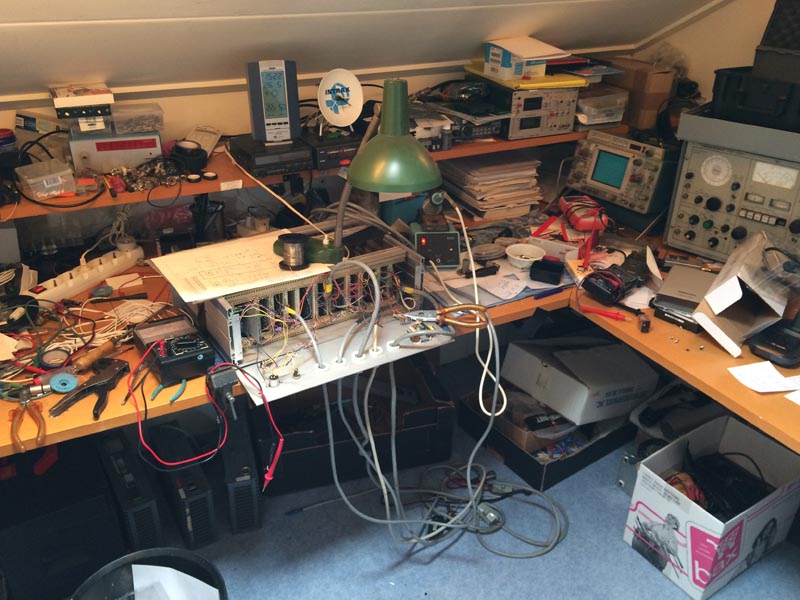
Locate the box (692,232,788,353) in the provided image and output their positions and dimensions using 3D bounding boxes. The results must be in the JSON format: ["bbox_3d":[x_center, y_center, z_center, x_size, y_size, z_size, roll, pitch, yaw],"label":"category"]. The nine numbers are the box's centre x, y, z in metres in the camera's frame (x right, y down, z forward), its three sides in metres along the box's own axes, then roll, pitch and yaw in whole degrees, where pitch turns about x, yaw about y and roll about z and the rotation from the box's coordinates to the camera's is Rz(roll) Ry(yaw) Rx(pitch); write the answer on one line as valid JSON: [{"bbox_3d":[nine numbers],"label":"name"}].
[{"bbox_3d":[0.818,-0.018,1.561,0.131,0.101,0.290,48,48,7],"label":"box"}]

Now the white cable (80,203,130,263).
[{"bbox_3d":[-0.758,-0.162,1.728,0.140,0.150,0.070,-13,31,-24],"label":"white cable"}]

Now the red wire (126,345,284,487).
[{"bbox_3d":[-0.403,0.245,1.394,0.270,0.300,0.200,-13,30,-23],"label":"red wire"}]

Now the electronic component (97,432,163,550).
[{"bbox_3d":[-0.782,0.546,1.935,0.078,0.187,0.360,-17,33,-29],"label":"electronic component"}]

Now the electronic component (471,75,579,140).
[{"bbox_3d":[0.358,-0.592,2.016,0.225,0.133,0.260,-12,31,-21],"label":"electronic component"}]

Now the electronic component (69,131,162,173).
[{"bbox_3d":[-0.655,-0.366,1.572,0.188,0.075,0.200,-8,28,-15],"label":"electronic component"}]

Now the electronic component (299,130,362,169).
[{"bbox_3d":[-0.176,-0.442,1.922,0.200,0.062,0.200,-13,30,-23],"label":"electronic component"}]

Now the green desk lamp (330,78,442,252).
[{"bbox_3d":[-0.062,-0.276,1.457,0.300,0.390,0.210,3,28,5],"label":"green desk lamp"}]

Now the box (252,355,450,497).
[{"bbox_3d":[-0.180,0.397,2.321,0.615,0.227,0.400,-8,28,-14],"label":"box"}]

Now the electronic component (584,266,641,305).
[{"bbox_3d":[0.528,-0.031,1.664,0.097,0.045,0.148,22,35,34],"label":"electronic component"}]

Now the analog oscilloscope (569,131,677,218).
[{"bbox_3d":[0.810,-0.417,2.145,0.430,0.197,0.295,-7,26,-38],"label":"analog oscilloscope"}]

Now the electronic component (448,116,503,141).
[{"bbox_3d":[0.180,-0.514,1.955,0.160,0.050,0.180,-11,31,-21],"label":"electronic component"}]

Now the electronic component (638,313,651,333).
[{"bbox_3d":[0.576,0.055,1.577,0.020,0.030,0.034,0,27,2],"label":"electronic component"}]

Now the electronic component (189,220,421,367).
[{"bbox_3d":[-0.199,-0.025,1.544,0.465,0.133,0.210,-16,32,-28],"label":"electronic component"}]

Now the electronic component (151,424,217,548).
[{"bbox_3d":[-0.621,0.527,1.972,0.078,0.187,0.350,-13,31,-24],"label":"electronic component"}]

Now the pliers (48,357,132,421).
[{"bbox_3d":[-0.572,0.171,1.285,0.100,0.028,0.180,6,29,9],"label":"pliers"}]

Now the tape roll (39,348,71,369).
[{"bbox_3d":[-0.665,0.113,1.296,0.053,0.014,0.053,-13,29,-23],"label":"tape roll"}]

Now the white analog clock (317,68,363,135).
[{"bbox_3d":[-0.143,-0.474,1.593,0.108,0.146,0.075,-13,29,-23],"label":"white analog clock"}]

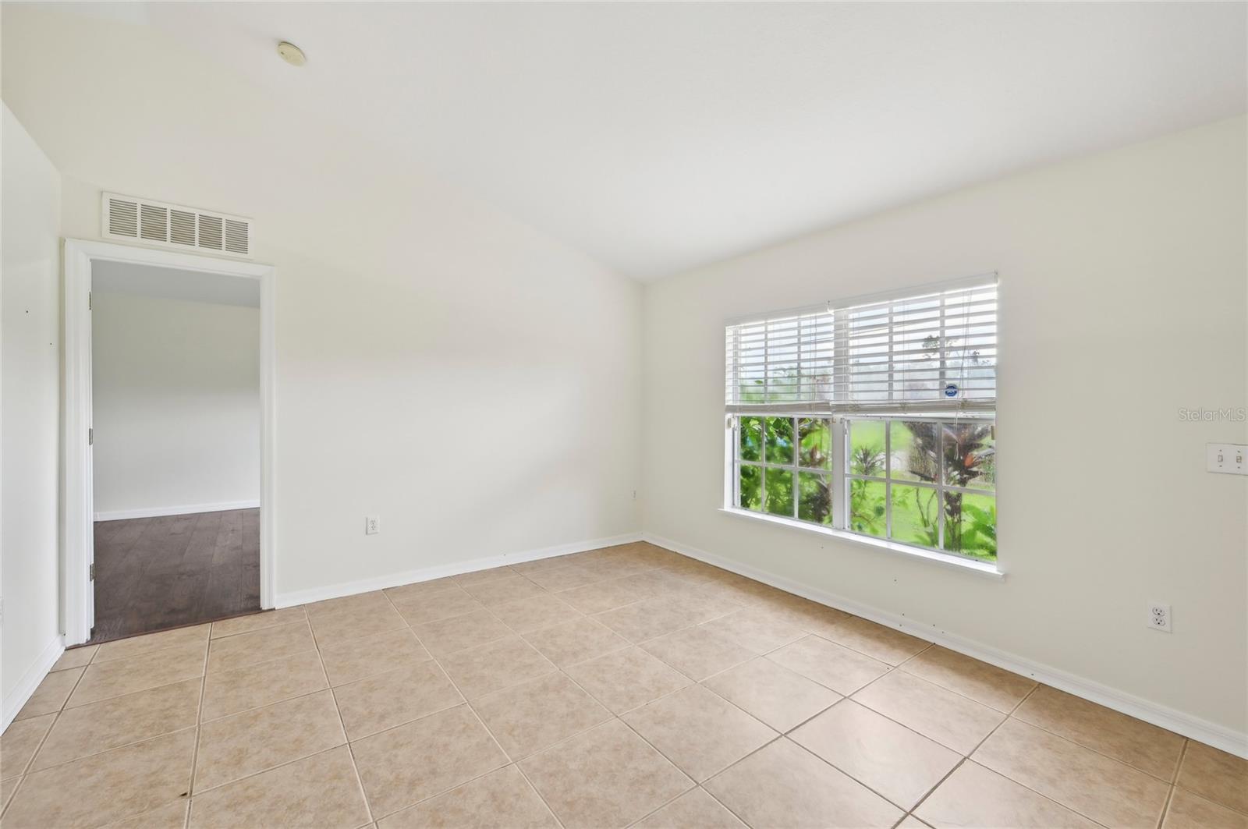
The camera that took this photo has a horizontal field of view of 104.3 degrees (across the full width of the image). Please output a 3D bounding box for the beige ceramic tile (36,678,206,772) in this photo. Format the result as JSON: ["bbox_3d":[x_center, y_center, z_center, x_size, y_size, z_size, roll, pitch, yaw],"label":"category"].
[{"bbox_3d":[-1.979,1.217,1.939,0.448,0.011,0.448,1,0,-39],"label":"beige ceramic tile"}]

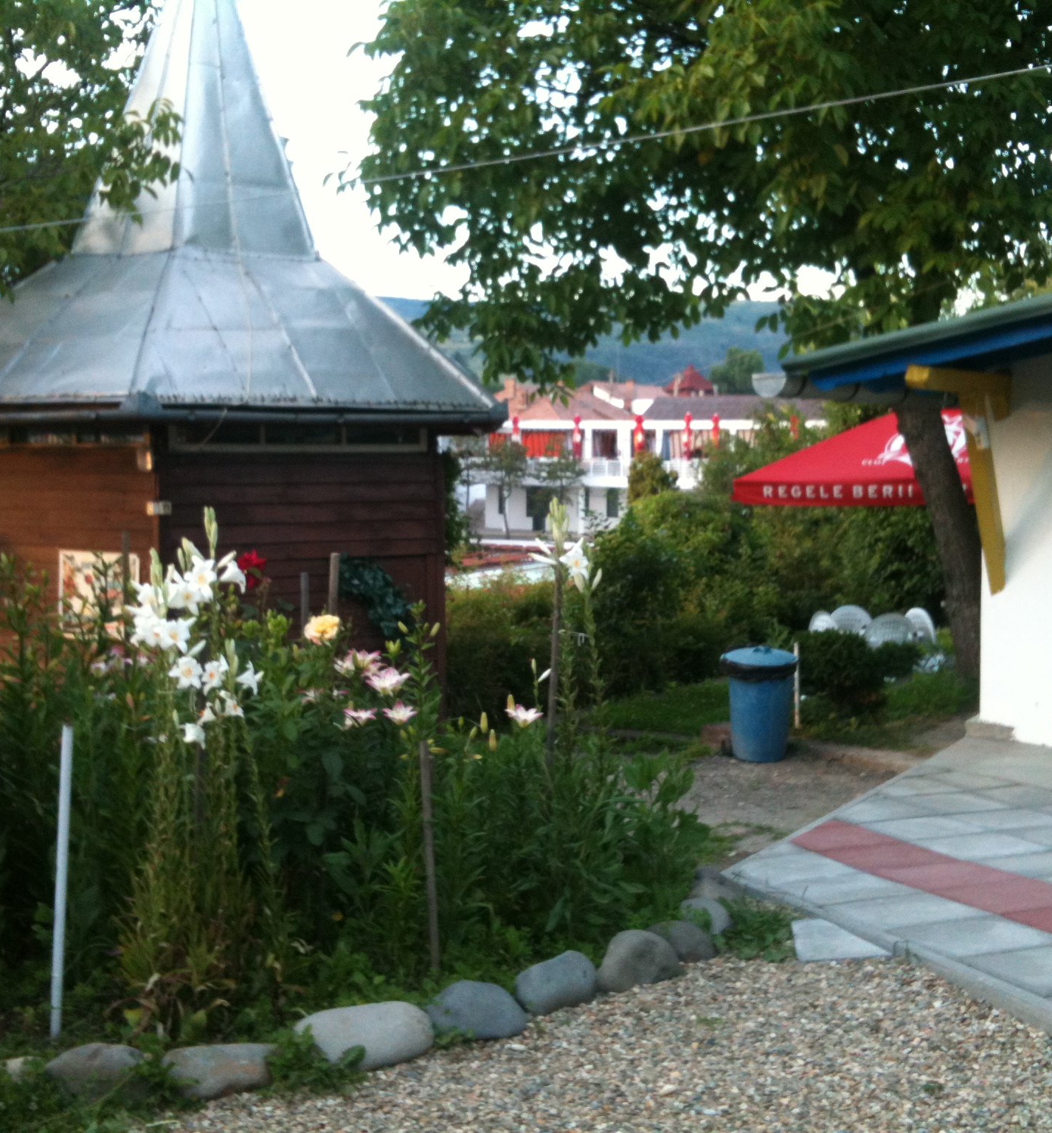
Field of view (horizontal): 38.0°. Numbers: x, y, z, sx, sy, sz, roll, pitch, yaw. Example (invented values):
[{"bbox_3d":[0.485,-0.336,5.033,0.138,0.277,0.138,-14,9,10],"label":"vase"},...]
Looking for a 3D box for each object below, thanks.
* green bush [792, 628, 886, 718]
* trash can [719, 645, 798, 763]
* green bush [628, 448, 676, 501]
[{"bbox_3d":[2.138,0.735,10.400,0.650,0.600,0.620,0,5,0],"label":"green bush"},{"bbox_3d":[1.301,0.776,8.550,0.440,0.620,0.440,0,5,0],"label":"trash can"},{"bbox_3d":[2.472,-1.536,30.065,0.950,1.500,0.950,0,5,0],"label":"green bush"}]

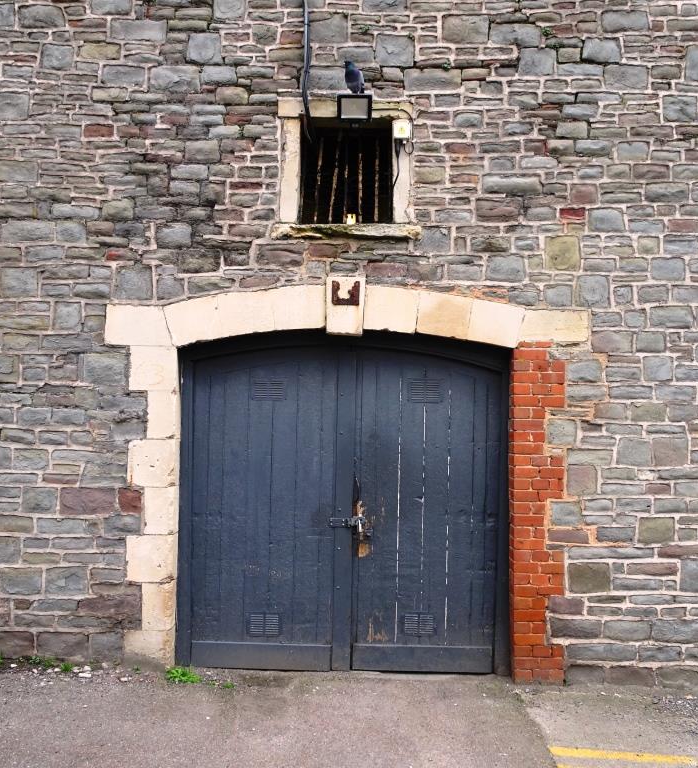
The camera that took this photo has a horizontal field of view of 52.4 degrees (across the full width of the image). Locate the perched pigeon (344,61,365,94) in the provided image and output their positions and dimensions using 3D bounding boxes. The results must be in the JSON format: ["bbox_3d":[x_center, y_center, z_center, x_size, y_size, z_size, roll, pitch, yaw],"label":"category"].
[{"bbox_3d":[0.037,-1.890,4.420,0.125,0.225,0.200,-1,-2,30],"label":"perched pigeon"}]

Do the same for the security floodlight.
[{"bbox_3d":[0.035,-1.700,4.380,0.208,0.170,0.100,0,6,0],"label":"security floodlight"}]

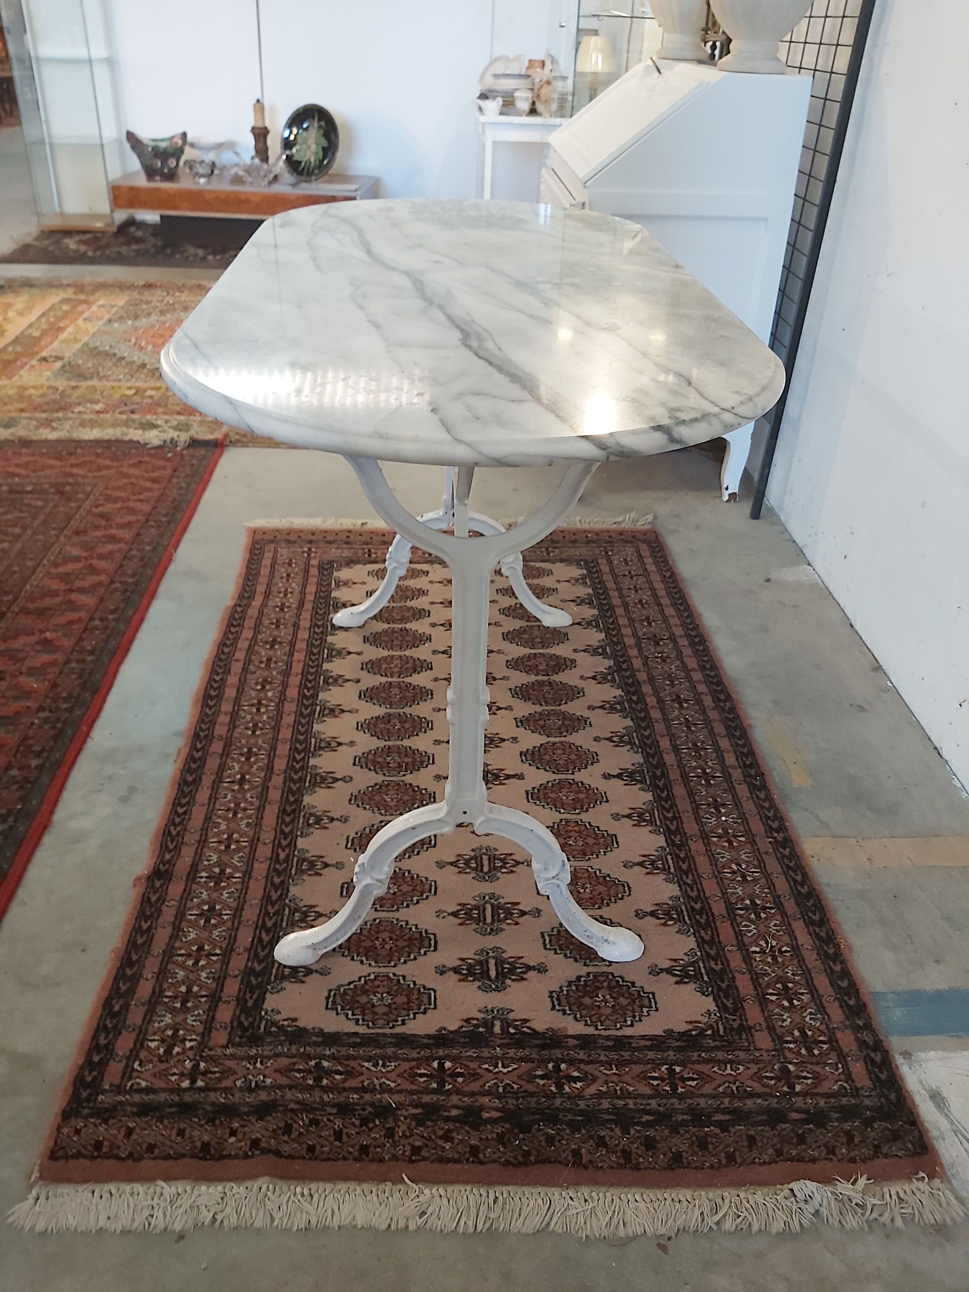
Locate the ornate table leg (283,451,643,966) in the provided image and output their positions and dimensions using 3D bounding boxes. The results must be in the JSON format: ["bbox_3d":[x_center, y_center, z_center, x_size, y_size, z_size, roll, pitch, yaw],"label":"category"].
[{"bbox_3d":[-0.037,-0.134,1.391,0.475,0.725,0.875,0,33,-4],"label":"ornate table leg"}]

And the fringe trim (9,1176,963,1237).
[{"bbox_3d":[0.009,0.564,0.981,0.940,0.014,0.054,1,33,-2],"label":"fringe trim"}]

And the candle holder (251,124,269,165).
[{"bbox_3d":[-1.123,-2.489,4.875,0.075,0.215,0.075,0,33,-4],"label":"candle holder"}]

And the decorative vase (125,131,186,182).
[{"bbox_3d":[-1.591,-2.380,4.713,0.260,0.195,0.170,3,33,2],"label":"decorative vase"}]

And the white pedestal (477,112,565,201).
[{"bbox_3d":[0.160,-2.271,4.830,0.391,0.648,0.350,1,33,-1],"label":"white pedestal"}]

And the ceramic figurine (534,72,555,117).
[{"bbox_3d":[0.285,-2.561,4.516,0.090,0.180,0.080,0,33,-4],"label":"ceramic figurine"}]

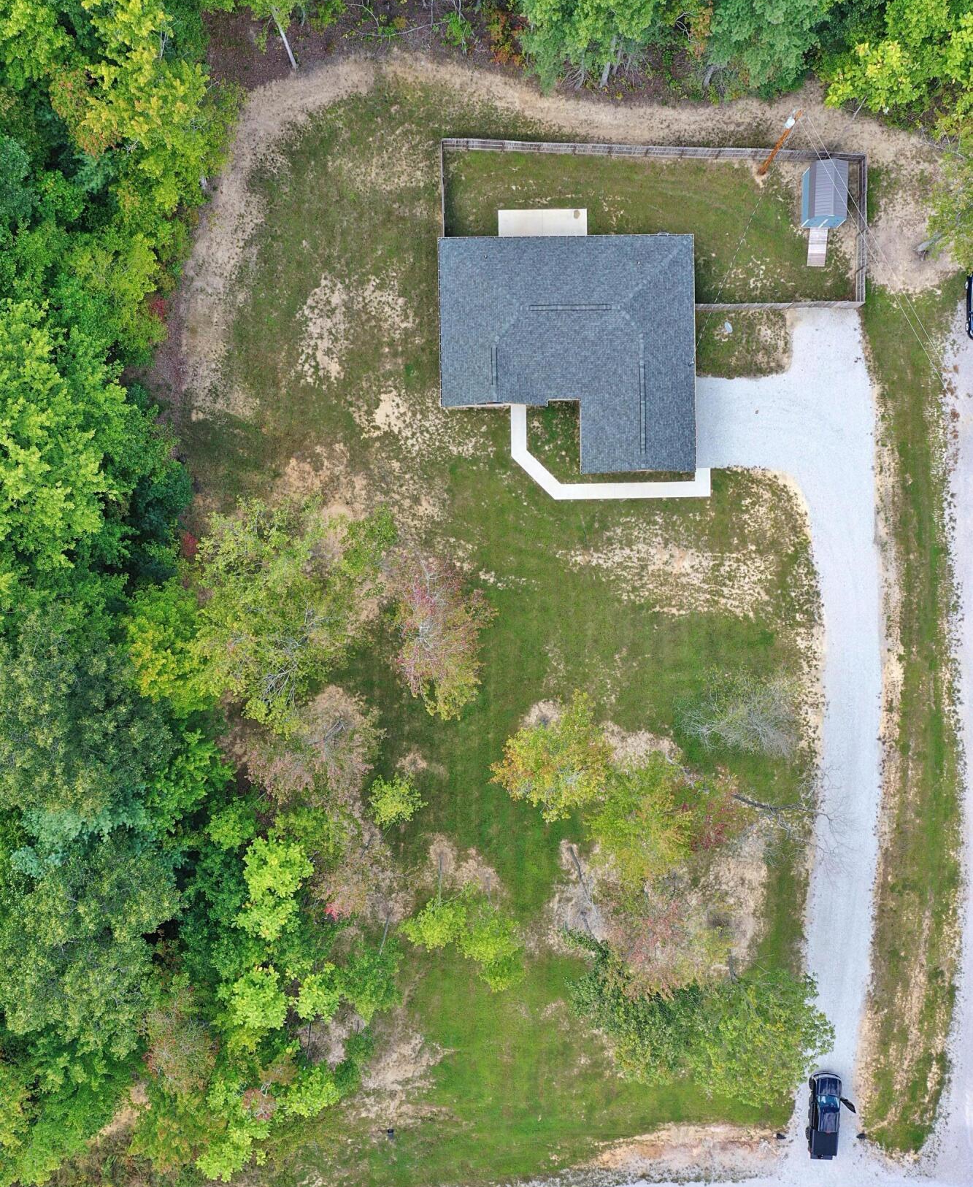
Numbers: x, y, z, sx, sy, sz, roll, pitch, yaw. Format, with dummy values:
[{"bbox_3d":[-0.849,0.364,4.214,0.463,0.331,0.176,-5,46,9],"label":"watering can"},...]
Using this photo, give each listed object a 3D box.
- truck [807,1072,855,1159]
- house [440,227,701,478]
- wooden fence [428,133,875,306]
[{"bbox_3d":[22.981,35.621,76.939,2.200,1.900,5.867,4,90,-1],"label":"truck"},{"bbox_3d":[5.404,-15.751,75.034,16.829,5.200,15.653,-1,90,-1],"label":"house"},{"bbox_3d":[11.295,-24.873,76.730,28.518,1.900,10.941,0,90,-1],"label":"wooden fence"}]

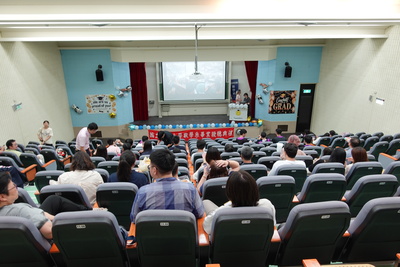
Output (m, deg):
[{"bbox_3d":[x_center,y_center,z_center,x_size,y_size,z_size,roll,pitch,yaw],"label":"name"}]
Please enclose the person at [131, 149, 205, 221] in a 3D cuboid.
[{"bbox_3d":[-0.245,0.642,2.244,0.540,1.298,0.780,-1,18,-3],"label":"person"}]

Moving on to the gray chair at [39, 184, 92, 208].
[{"bbox_3d":[-1.371,0.866,3.010,0.550,0.940,0.620,-1,18,-3],"label":"gray chair"}]

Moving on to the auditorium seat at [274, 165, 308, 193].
[{"bbox_3d":[1.314,0.780,4.142,0.540,0.900,0.620,-1,18,-2],"label":"auditorium seat"}]

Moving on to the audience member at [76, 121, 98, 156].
[{"bbox_3d":[-2.796,0.497,6.904,0.600,1.600,0.480,0,18,3],"label":"audience member"}]

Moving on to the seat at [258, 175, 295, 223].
[{"bbox_3d":[0.805,0.809,3.173,0.540,0.900,0.600,-1,18,-2],"label":"seat"}]

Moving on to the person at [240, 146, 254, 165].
[{"bbox_3d":[0.671,0.644,4.171,0.480,1.144,0.750,-1,18,-3],"label":"person"}]

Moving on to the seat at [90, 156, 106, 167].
[{"bbox_3d":[-2.145,0.815,5.866,0.540,0.900,0.620,-1,18,-2],"label":"seat"}]

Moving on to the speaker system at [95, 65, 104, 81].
[{"bbox_3d":[-4.638,-2.790,12.368,0.330,0.720,0.350,-4,19,-11],"label":"speaker system"}]

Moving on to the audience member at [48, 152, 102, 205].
[{"bbox_3d":[-1.282,0.681,3.123,0.520,1.220,0.780,-1,18,-3],"label":"audience member"}]

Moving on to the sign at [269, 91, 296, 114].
[{"bbox_3d":[4.380,-1.619,14.081,1.418,1.193,0.030,-1,18,-2],"label":"sign"}]

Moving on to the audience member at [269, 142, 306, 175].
[{"bbox_3d":[1.270,0.616,4.201,0.530,1.171,0.760,-1,18,-3],"label":"audience member"}]

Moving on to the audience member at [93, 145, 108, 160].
[{"bbox_3d":[-2.111,0.776,5.973,0.480,1.100,0.720,-4,19,-10],"label":"audience member"}]

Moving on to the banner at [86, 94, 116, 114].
[{"bbox_3d":[-4.839,-1.403,13.035,1.370,0.900,0.030,-1,18,-3],"label":"banner"}]

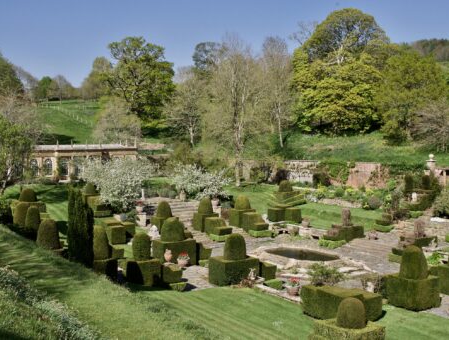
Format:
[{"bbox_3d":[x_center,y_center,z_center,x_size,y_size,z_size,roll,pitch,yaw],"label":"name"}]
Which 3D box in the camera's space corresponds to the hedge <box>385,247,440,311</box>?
[{"bbox_3d":[8.880,4.931,26.921,1.800,2.720,1.600,-2,4,-34],"label":"hedge"}]

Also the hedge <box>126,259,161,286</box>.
[{"bbox_3d":[-4.960,6.200,35.500,1.600,1.450,1.700,-2,2,-30],"label":"hedge"}]

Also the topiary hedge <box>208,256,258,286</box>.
[{"bbox_3d":[0.570,5.870,33.950,2.300,1.420,1.850,-2,2,-30],"label":"topiary hedge"}]

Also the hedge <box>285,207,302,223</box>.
[{"bbox_3d":[5.759,3.736,48.287,1.000,1.100,1.000,-2,4,-34],"label":"hedge"}]

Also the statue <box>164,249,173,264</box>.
[{"bbox_3d":[-3.587,5.561,36.900,0.520,1.000,0.500,-1,2,0],"label":"statue"}]

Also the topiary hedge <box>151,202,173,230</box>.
[{"bbox_3d":[-4.552,3.530,43.700,1.500,2.380,1.500,-3,6,-34],"label":"topiary hedge"}]

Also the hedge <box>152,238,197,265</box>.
[{"bbox_3d":[-3.330,5.540,38.660,2.200,1.600,1.900,-2,2,-30],"label":"hedge"}]

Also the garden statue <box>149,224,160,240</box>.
[{"bbox_3d":[-4.999,4.431,41.315,0.750,1.160,0.650,-2,4,-34],"label":"garden statue"}]

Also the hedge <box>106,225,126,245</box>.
[{"bbox_3d":[-7.447,4.456,39.900,1.080,1.160,1.000,-3,6,-34],"label":"hedge"}]

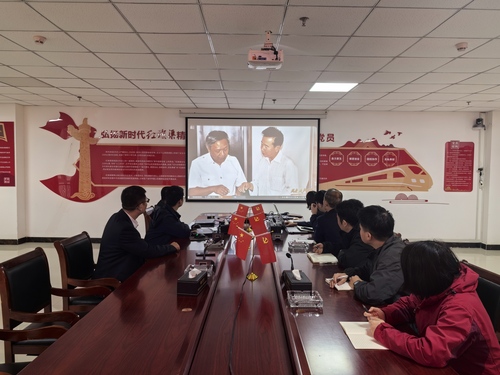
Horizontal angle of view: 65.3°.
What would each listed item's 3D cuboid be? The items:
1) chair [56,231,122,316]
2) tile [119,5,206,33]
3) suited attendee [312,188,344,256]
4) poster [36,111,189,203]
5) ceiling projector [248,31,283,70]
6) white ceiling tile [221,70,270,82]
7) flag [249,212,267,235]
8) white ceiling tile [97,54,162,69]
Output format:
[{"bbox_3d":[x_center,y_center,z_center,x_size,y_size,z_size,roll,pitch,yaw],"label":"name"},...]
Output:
[{"bbox_3d":[-1.099,0.826,2.922,0.590,0.930,0.560,1,3,-2],"label":"chair"},{"bbox_3d":[-0.645,-1.280,2.948,0.600,0.030,0.600,1,3,0],"label":"tile"},{"bbox_3d":[0.796,0.649,3.991,0.700,1.260,0.550,3,4,40],"label":"suited attendee"},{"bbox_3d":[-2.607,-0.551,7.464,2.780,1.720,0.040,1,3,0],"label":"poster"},{"bbox_3d":[0.132,-1.143,3.199,0.285,0.265,0.245,1,3,0],"label":"ceiling projector"},{"bbox_3d":[-0.057,-1.369,4.750,0.600,0.030,0.600,1,3,0],"label":"white ceiling tile"},{"bbox_3d":[0.079,0.331,3.490,0.150,0.190,0.040,0,3,-18],"label":"flag"},{"bbox_3d":[-1.255,-1.351,4.133,0.600,0.020,0.600,1,3,0],"label":"white ceiling tile"}]

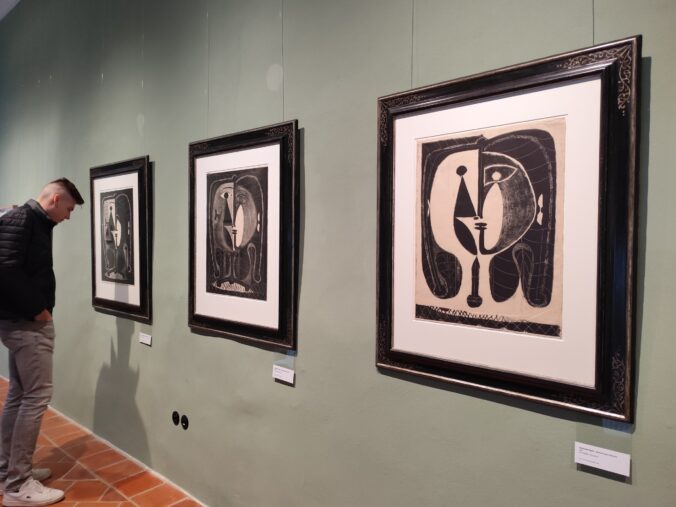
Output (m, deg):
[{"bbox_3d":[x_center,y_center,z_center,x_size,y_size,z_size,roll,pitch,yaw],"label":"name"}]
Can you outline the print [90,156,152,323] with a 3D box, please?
[{"bbox_3d":[-1.454,-0.098,3.016,0.820,1.014,0.040,2,3,39],"label":"print"}]

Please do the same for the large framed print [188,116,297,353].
[{"bbox_3d":[-0.487,-0.086,2.236,0.820,1.014,0.040,2,2,39],"label":"large framed print"}]

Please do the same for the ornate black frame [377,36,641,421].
[{"bbox_3d":[0.479,-0.064,1.451,0.820,1.015,0.040,2,3,39],"label":"ornate black frame"}]

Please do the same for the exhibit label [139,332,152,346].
[{"bbox_3d":[-1.228,0.549,2.876,0.136,0.061,0.012,2,-2,39],"label":"exhibit label"}]

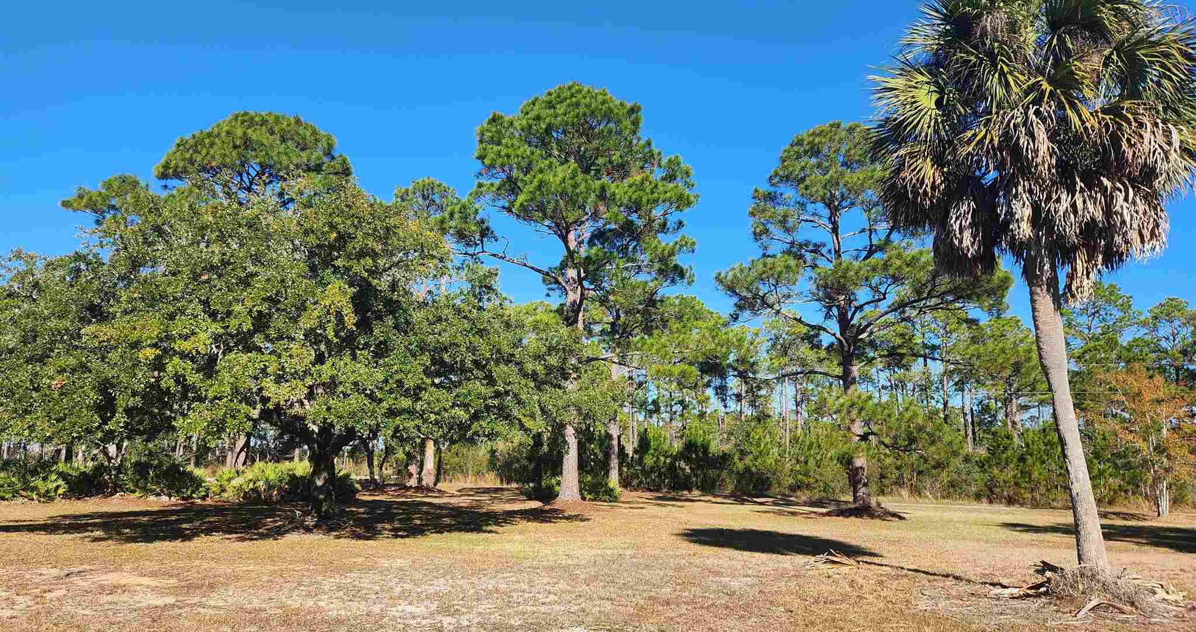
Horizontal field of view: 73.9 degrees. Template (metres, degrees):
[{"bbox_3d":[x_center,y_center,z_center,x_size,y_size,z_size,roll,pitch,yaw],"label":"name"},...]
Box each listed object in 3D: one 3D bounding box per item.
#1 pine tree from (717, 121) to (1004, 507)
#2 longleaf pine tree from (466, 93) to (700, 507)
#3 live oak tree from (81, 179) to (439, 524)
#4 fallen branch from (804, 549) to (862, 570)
[{"bbox_3d":[7.200,-0.143,22.726,7.700,11.300,7.300,0,-10,0],"label":"pine tree"},{"bbox_3d":[-0.640,-0.879,27.812,7.800,14.500,7.400,0,-10,0],"label":"longleaf pine tree"},{"bbox_3d":[-8.908,0.803,22.043,9.300,9.200,8.800,0,-10,0],"label":"live oak tree"},{"bbox_3d":[3.418,3.529,11.580,0.800,0.230,0.500,0,-10,0],"label":"fallen branch"}]

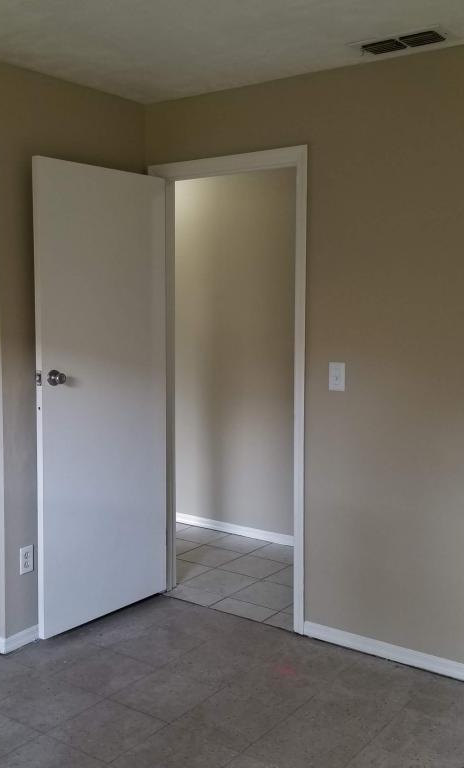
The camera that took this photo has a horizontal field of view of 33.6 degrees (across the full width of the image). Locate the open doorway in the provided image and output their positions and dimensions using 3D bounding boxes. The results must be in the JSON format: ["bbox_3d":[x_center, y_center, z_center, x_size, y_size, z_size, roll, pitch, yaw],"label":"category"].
[{"bbox_3d":[-0.009,0.029,3.616,0.888,2.125,0.130,4,7,35],"label":"open doorway"}]

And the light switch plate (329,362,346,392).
[{"bbox_3d":[0.439,-0.028,3.219,0.072,0.117,0.008,4,7,35],"label":"light switch plate"}]

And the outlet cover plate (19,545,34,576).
[{"bbox_3d":[-0.878,0.755,3.298,0.007,0.116,0.071,4,7,35],"label":"outlet cover plate"}]

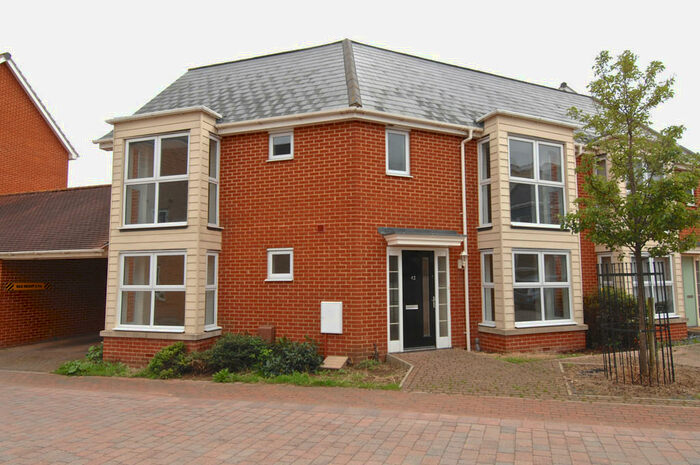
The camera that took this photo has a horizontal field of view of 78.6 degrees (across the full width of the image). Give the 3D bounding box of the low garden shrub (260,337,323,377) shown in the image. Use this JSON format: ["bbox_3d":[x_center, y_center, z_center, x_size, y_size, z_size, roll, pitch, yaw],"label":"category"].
[{"bbox_3d":[-1.119,2.246,7.965,1.170,0.700,0.850,-2,-6,19],"label":"low garden shrub"}]

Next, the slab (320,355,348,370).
[{"bbox_3d":[-0.282,2.423,7.917,0.399,0.045,0.411,-2,13,18],"label":"slab"}]

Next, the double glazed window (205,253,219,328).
[{"bbox_3d":[-2.926,1.218,8.935,0.110,1.600,0.430,-2,-6,19],"label":"double glazed window"}]

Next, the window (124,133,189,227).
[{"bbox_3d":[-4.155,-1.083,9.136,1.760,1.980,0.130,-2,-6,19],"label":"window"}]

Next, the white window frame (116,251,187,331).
[{"bbox_3d":[-4.088,1.183,8.810,1.690,1.540,0.130,-2,-5,18],"label":"white window frame"}]

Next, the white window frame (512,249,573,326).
[{"bbox_3d":[4.171,1.217,9.262,1.760,1.590,0.130,2,-6,-24],"label":"white window frame"}]

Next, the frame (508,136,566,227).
[{"bbox_3d":[4.174,-1.134,9.505,1.720,2.010,0.140,2,-6,-25],"label":"frame"}]

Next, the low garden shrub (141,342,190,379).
[{"bbox_3d":[-3.476,2.434,8.094,0.880,0.650,0.620,-2,-5,18],"label":"low garden shrub"}]

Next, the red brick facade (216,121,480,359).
[{"bbox_3d":[0.076,0.163,8.839,5.670,4.650,1.236,0,-5,-3],"label":"red brick facade"}]

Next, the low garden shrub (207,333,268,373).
[{"bbox_3d":[-2.172,2.305,8.343,1.250,0.720,0.900,-2,-6,19],"label":"low garden shrub"}]

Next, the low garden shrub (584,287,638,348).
[{"bbox_3d":[6.130,1.991,10.124,1.450,1.420,1.100,2,-6,-24],"label":"low garden shrub"}]

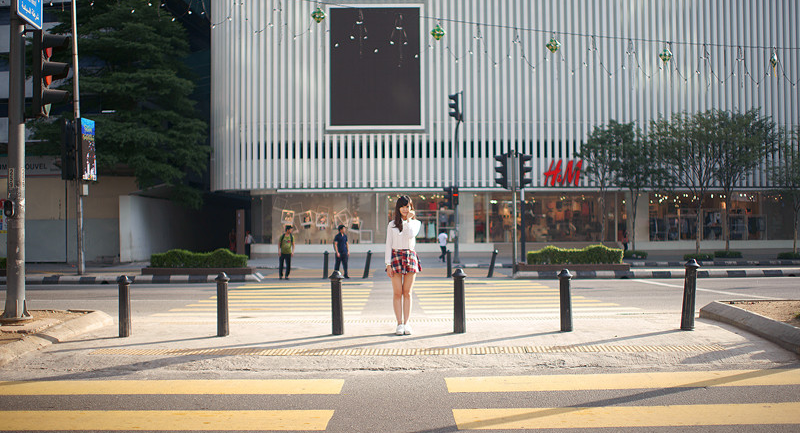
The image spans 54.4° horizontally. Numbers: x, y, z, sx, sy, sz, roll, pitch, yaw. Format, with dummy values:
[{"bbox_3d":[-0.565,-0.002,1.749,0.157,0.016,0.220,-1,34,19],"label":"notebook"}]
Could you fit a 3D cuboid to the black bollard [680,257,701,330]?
[{"bbox_3d":[3.507,0.942,9.389,0.178,0.842,0.178,5,-2,0],"label":"black bollard"}]

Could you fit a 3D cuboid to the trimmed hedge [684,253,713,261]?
[{"bbox_3d":[13.862,1.905,36.134,1.269,0.294,1.066,0,-2,0],"label":"trimmed hedge"}]

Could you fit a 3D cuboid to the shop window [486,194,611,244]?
[{"bbox_3d":[8.844,0.118,46.000,7.750,3.100,0.200,0,-2,-3],"label":"shop window"}]

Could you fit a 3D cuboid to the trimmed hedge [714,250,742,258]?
[{"bbox_3d":[17.419,2.024,41.209,1.269,0.294,1.066,0,-2,0],"label":"trimmed hedge"}]

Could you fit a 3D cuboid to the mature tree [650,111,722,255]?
[{"bbox_3d":[13.538,-1.536,36.743,3.146,6.648,3.045,0,-2,0],"label":"mature tree"}]

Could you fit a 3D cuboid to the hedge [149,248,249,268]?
[{"bbox_3d":[-6.559,1.364,25.375,3.025,0.619,0.761,0,-2,0],"label":"hedge"}]

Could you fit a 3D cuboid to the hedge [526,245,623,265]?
[{"bbox_3d":[5.688,1.231,25.200,3.050,0.680,1.000,0,-2,-3],"label":"hedge"}]

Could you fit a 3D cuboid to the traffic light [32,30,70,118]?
[{"bbox_3d":[-4.549,-1.850,10.150,0.400,1.142,0.360,0,-1,0],"label":"traffic light"}]

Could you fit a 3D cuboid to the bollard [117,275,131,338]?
[{"bbox_3d":[-3.273,1.068,9.230,0.170,0.745,0.170,0,-2,-3],"label":"bollard"}]

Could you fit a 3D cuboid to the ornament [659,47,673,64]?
[{"bbox_3d":[8.816,-5.342,25.800,0.440,0.540,0.220,-1,-2,19],"label":"ornament"}]

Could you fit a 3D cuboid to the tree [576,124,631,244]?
[{"bbox_3d":[10.547,-1.380,40.500,2.800,7.250,2.800,0,-2,-3],"label":"tree"}]

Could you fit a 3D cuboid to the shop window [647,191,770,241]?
[{"bbox_3d":[19.242,0.000,48.500,7.485,2.994,0.250,0,-1,-4],"label":"shop window"}]

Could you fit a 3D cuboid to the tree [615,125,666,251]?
[{"bbox_3d":[13.145,-1.530,42.500,2.950,6.996,2.950,0,-1,-4],"label":"tree"}]

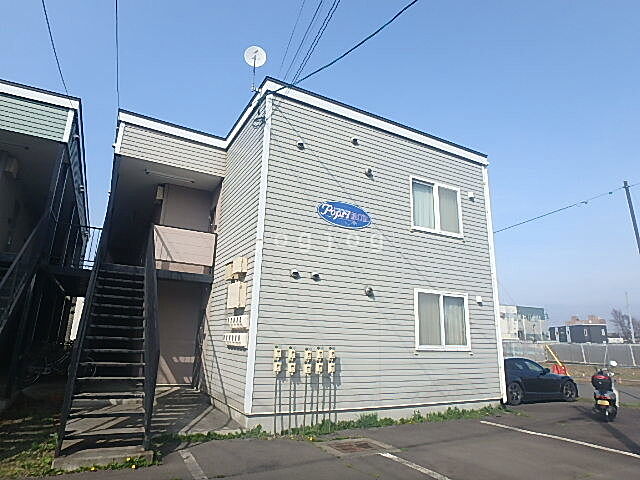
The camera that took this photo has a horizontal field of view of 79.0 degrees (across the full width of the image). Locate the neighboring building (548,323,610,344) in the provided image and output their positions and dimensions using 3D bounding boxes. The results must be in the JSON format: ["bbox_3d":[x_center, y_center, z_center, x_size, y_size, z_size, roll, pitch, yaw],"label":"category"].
[{"bbox_3d":[53.760,20.758,79.971,6.500,5.925,7.600,9,-16,-27],"label":"neighboring building"}]

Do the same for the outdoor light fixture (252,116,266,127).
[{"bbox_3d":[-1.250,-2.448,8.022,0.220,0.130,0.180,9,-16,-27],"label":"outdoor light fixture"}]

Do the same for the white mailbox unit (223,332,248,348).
[{"bbox_3d":[-1.629,1.920,7.458,0.140,0.250,1.160,9,-16,-27],"label":"white mailbox unit"}]

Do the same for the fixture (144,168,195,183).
[{"bbox_3d":[-4.008,-1.706,10.437,1.260,0.100,0.100,9,-16,-27],"label":"fixture"}]

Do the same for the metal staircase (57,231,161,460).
[{"bbox_3d":[-3.562,1.136,7.017,1.050,4.000,3.950,9,-16,-27],"label":"metal staircase"}]

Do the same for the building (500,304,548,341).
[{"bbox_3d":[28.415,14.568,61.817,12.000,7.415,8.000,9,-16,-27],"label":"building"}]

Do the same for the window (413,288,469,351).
[{"bbox_3d":[2.913,1.897,9.121,1.710,1.380,0.100,9,-16,-27],"label":"window"}]

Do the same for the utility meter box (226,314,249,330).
[{"bbox_3d":[-1.582,1.609,7.517,0.135,0.250,0.930,9,-16,-27],"label":"utility meter box"}]

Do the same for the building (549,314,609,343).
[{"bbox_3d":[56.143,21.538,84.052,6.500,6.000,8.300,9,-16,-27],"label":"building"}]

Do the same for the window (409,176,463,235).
[{"bbox_3d":[2.919,-0.785,9.649,1.701,1.370,0.100,9,-16,-27],"label":"window"}]

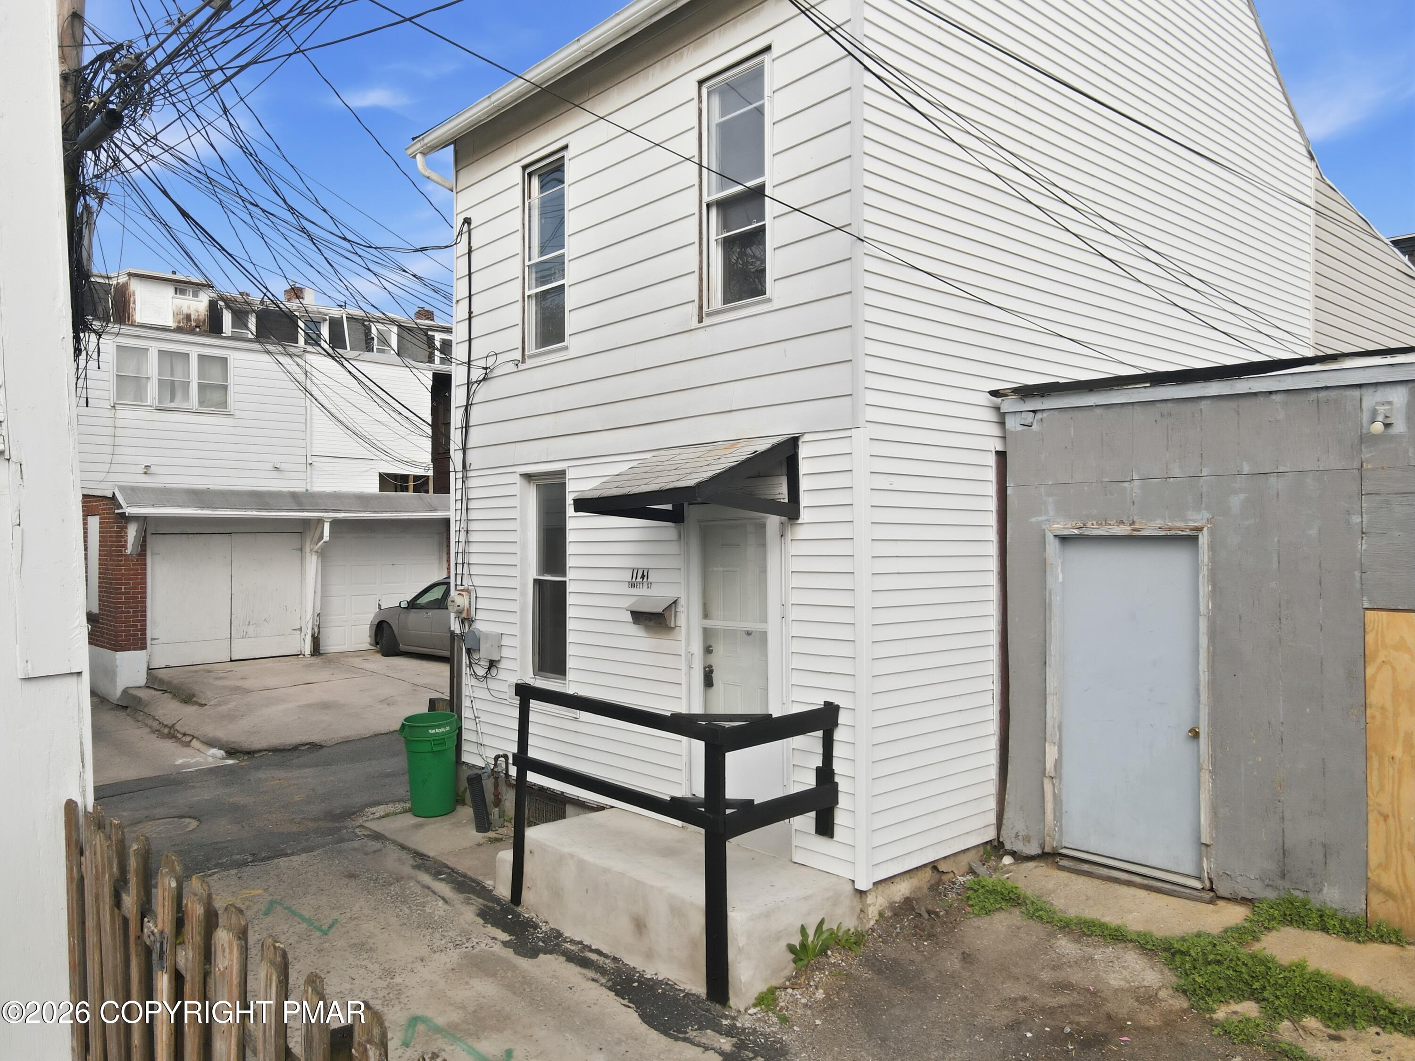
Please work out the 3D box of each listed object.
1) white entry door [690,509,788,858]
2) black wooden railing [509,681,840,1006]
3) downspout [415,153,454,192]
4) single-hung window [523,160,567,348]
[{"bbox_3d":[0.189,0.914,6.531,0.090,2.170,0.890,1,-1,-44],"label":"white entry door"},{"bbox_3d":[-0.266,1.797,6.294,0.980,1.540,2.140,1,-1,-44],"label":"black wooden railing"},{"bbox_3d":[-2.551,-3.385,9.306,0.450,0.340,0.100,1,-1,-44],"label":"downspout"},{"bbox_3d":[-1.333,-2.283,8.207,0.100,1.610,0.620,1,-1,-44],"label":"single-hung window"}]

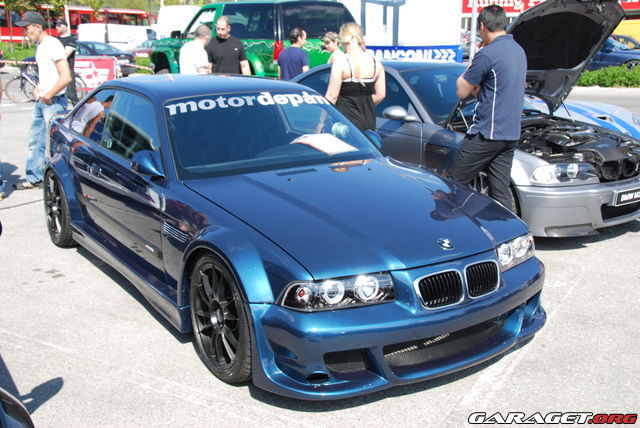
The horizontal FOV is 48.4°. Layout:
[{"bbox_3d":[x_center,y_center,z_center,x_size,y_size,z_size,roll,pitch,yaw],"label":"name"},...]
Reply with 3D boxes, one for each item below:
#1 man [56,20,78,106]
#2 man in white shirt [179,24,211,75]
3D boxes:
[{"bbox_3d":[-4.190,-2.261,11.904,0.420,1.810,0.500,-8,16,-29],"label":"man"},{"bbox_3d":[-1.415,-1.253,8.118,0.400,1.740,0.500,-10,17,-36],"label":"man in white shirt"}]

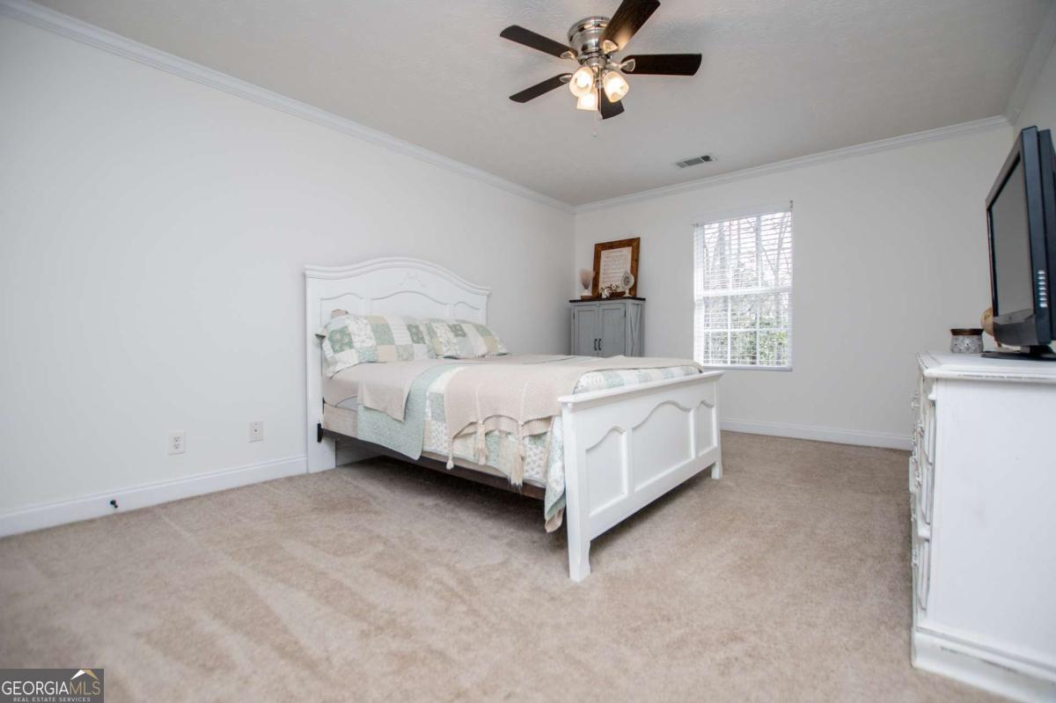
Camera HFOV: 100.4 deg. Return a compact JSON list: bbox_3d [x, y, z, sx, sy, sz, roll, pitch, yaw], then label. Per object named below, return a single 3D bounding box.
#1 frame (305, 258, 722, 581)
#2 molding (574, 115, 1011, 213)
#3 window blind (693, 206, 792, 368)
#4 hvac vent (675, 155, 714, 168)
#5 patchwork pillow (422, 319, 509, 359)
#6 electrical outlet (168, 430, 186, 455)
[{"bbox_3d":[-0.131,0.043,2.876,2.197,1.553,1.709,1,2,42],"label":"frame"},{"bbox_3d":[1.984,-1.659,4.174,3.602,0.085,0.070,1,2,37],"label":"molding"},{"bbox_3d":[2.020,-0.586,4.197,0.868,1.500,0.060,1,2,37],"label":"window blind"},{"bbox_3d":[1.484,-1.677,3.906,0.310,0.020,0.150,1,2,37],"label":"hvac vent"},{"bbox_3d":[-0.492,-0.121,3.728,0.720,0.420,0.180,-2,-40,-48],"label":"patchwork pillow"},{"bbox_3d":[-1.982,0.512,2.486,0.010,0.122,0.075,1,2,42],"label":"electrical outlet"}]

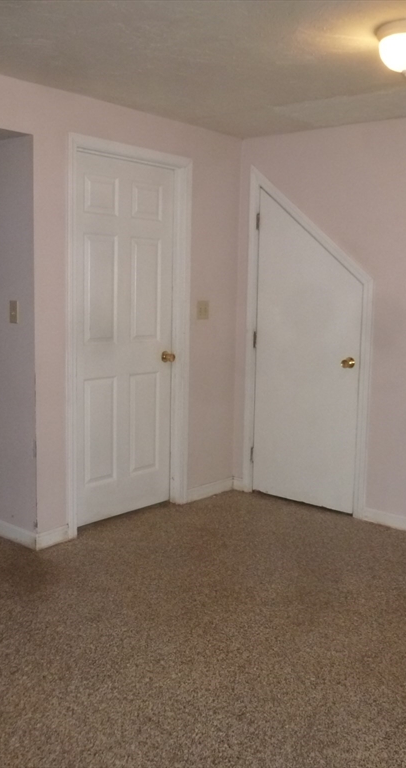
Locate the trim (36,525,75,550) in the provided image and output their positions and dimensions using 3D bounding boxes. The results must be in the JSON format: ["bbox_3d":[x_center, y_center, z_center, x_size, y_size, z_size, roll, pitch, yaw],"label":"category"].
[{"bbox_3d":[-0.788,0.811,3.742,0.018,0.083,0.203,8,11,41],"label":"trim"}]

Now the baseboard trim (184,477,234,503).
[{"bbox_3d":[0.050,0.699,4.666,0.018,0.083,0.443,8,11,41],"label":"baseboard trim"}]

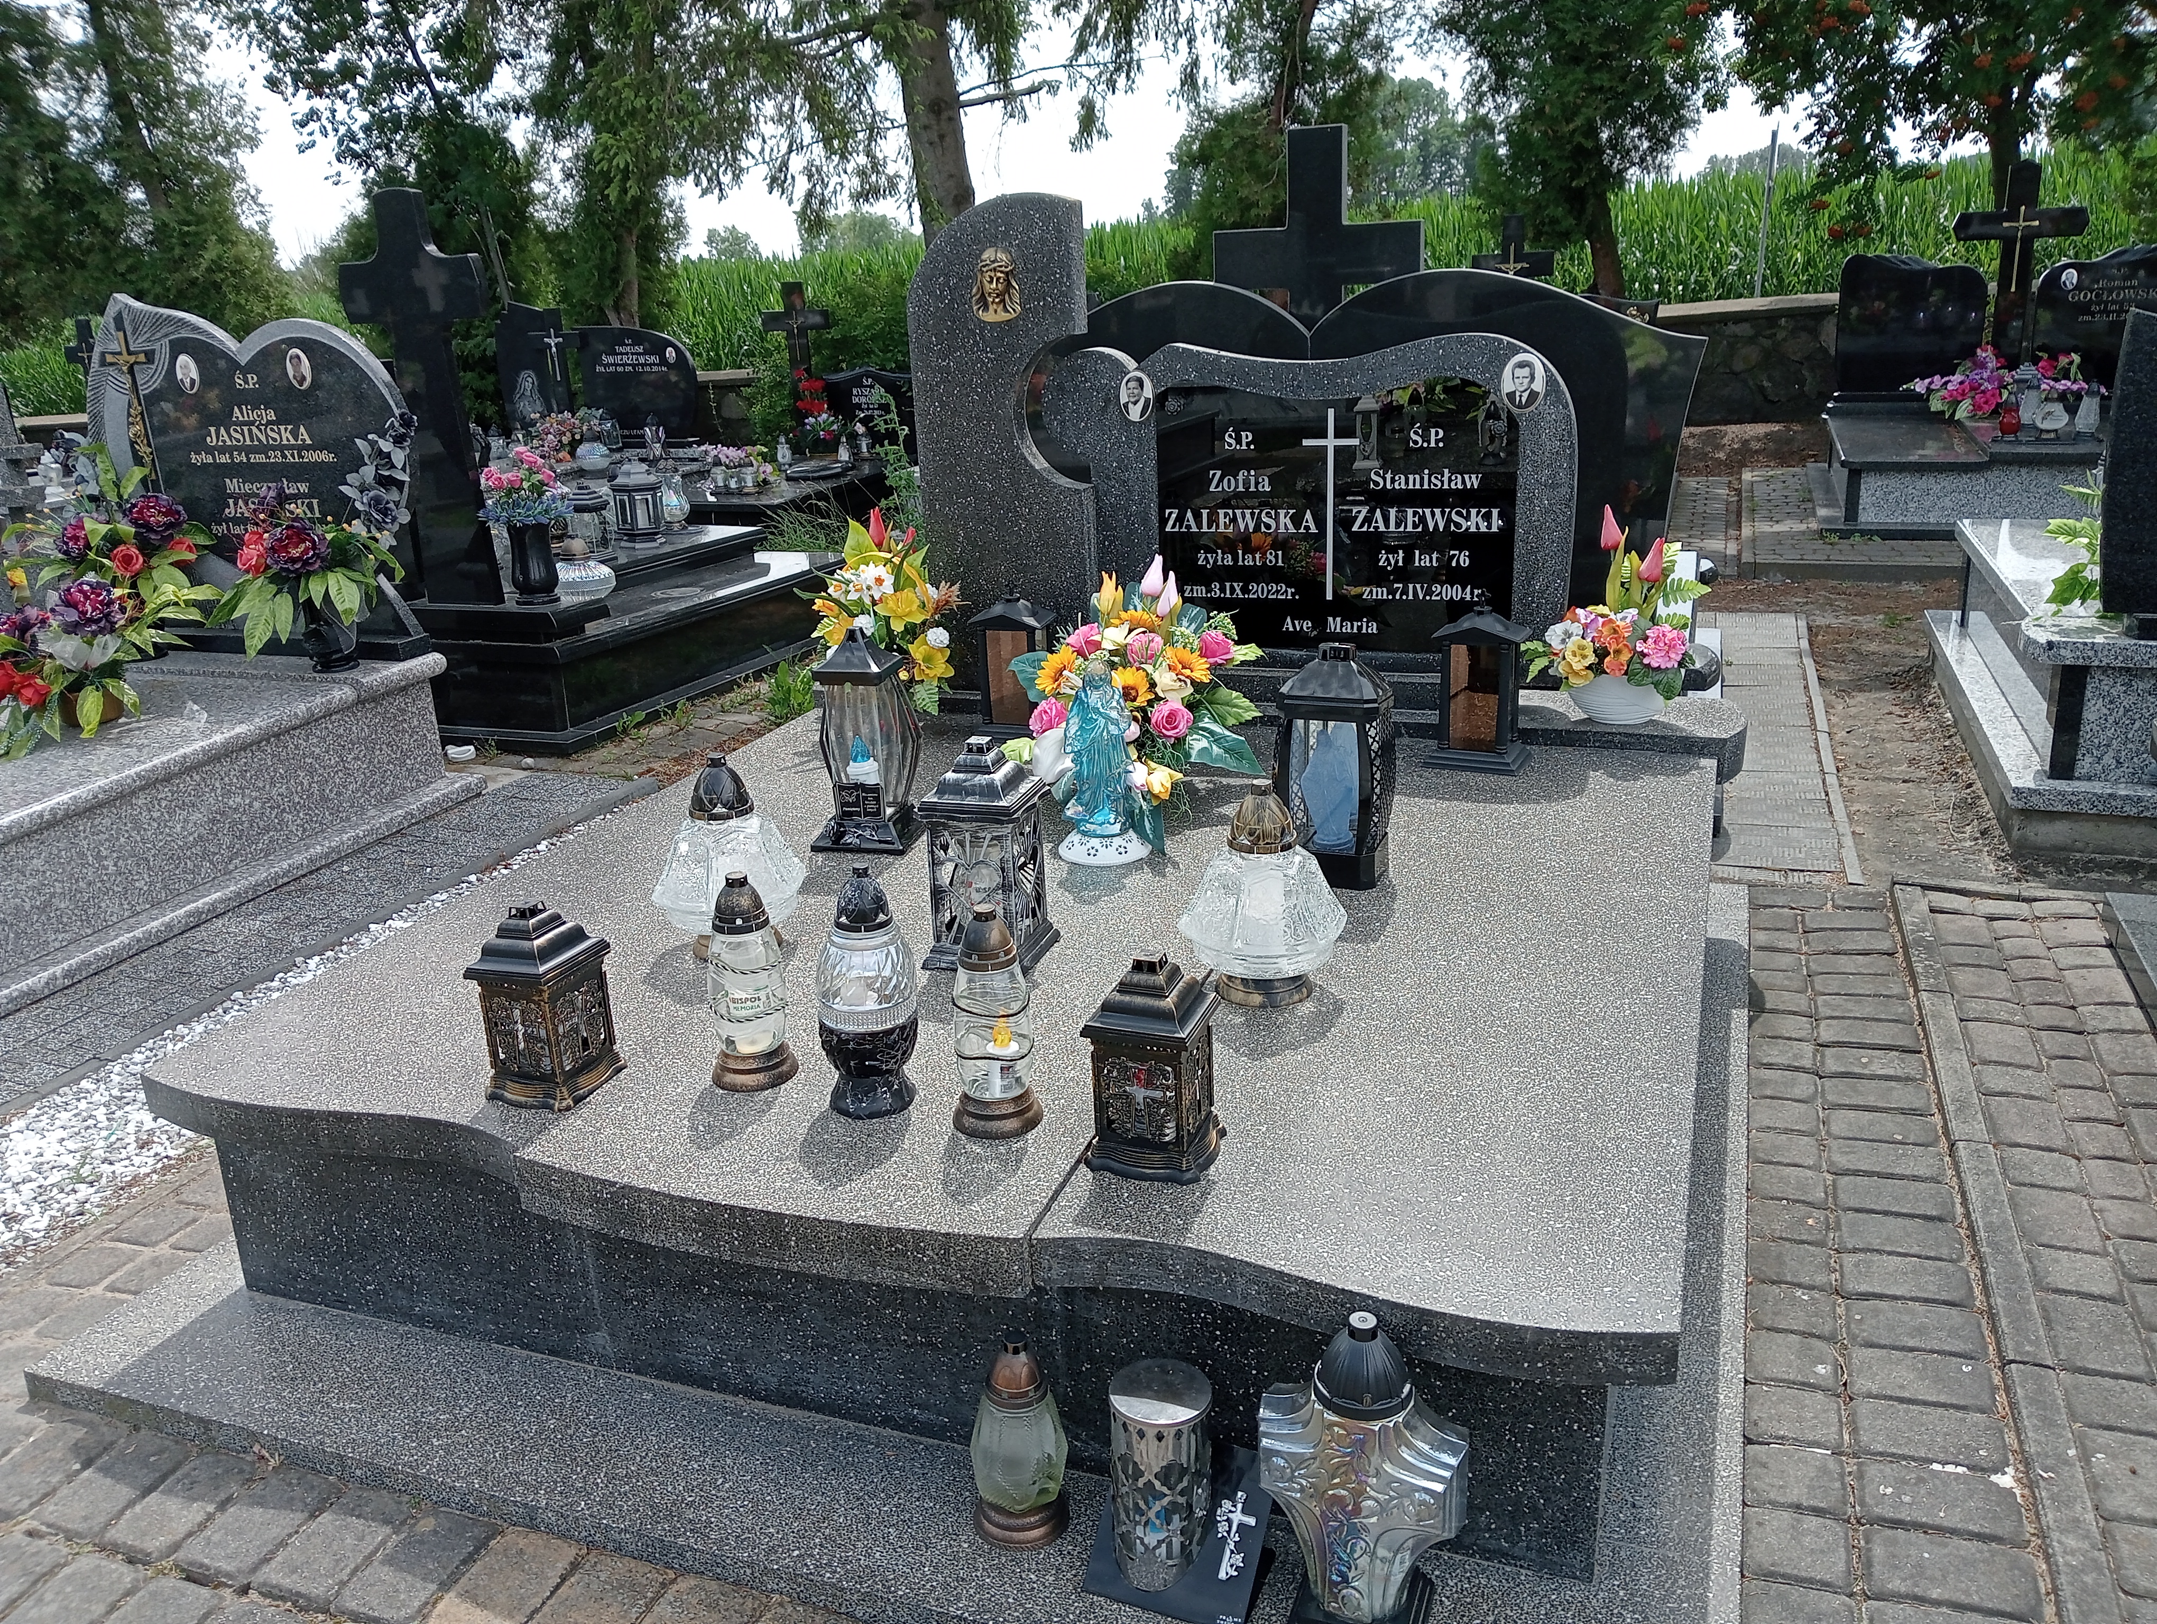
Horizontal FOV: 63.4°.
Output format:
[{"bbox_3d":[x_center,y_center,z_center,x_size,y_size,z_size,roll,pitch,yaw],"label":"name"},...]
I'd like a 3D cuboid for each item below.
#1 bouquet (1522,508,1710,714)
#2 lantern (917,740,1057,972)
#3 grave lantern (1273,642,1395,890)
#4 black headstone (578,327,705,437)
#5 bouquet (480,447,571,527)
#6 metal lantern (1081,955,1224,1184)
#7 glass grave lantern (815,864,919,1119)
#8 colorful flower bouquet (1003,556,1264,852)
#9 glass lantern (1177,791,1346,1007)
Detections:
[{"bbox_3d":[1.044,-0.383,3.393,0.338,0.409,0.274,5,19,19],"label":"bouquet"},{"bbox_3d":[-0.128,0.050,2.469,0.152,0.321,0.157,5,19,19],"label":"lantern"},{"bbox_3d":[0.402,-0.086,2.760,0.176,0.361,0.181,5,19,19],"label":"grave lantern"},{"bbox_3d":[-2.445,-2.402,9.793,0.782,0.624,0.090,4,20,19],"label":"black headstone"},{"bbox_3d":[-1.704,-1.002,5.380,0.280,0.255,0.260,-2,18,1],"label":"bouquet"},{"bbox_3d":[0.080,0.268,1.927,0.127,0.235,0.127,5,19,19],"label":"metal lantern"},{"bbox_3d":[-0.266,0.222,2.233,0.128,0.323,0.128,-2,18,1],"label":"glass grave lantern"},{"bbox_3d":[0.105,-0.222,3.058,0.431,0.451,0.353,5,19,19],"label":"colorful flower bouquet"},{"bbox_3d":[0.270,0.114,2.526,0.240,0.306,0.240,5,20,20],"label":"glass lantern"}]

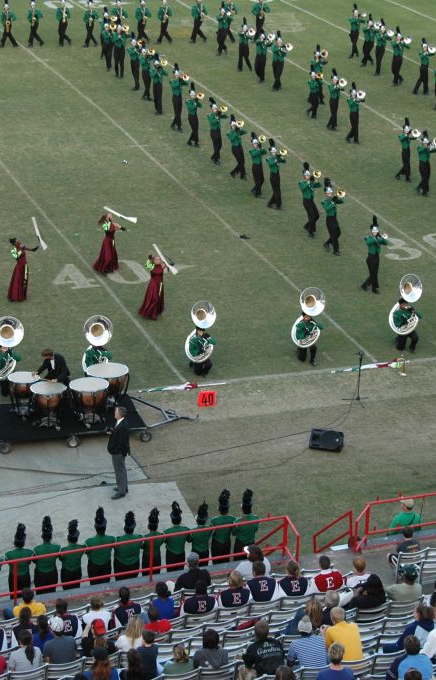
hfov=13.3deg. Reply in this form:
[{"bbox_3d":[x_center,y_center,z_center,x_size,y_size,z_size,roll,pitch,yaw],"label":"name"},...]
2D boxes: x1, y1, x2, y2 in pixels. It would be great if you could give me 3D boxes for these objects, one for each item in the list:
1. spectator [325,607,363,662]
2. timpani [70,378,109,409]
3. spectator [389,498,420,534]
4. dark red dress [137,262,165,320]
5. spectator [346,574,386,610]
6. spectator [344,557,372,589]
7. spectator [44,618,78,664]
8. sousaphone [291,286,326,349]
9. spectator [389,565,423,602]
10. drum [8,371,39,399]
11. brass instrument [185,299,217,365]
[{"bbox_3d":[1.504,3.991,24.024,0.500,1.331,0.850,-6,22,-19],"label":"spectator"},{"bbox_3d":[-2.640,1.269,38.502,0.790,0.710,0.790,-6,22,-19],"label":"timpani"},{"bbox_3d":[3.292,3.569,33.011,0.550,1.740,0.400,-8,23,-24],"label":"spectator"},{"bbox_3d":[-1.578,-1.202,44.987,0.632,1.335,0.587,-16,27,-39],"label":"dark red dress"},{"bbox_3d":[2.013,3.903,27.133,0.750,1.150,0.580,14,24,29],"label":"spectator"},{"bbox_3d":[2.037,3.730,28.583,0.520,1.150,0.720,-7,23,-22],"label":"spectator"},{"bbox_3d":[-2.299,4.343,25.682,0.520,1.360,0.760,-7,23,-22],"label":"spectator"},{"bbox_3d":[2.066,-0.505,43.049,0.780,1.380,0.580,-7,22,-22],"label":"sousaphone"},{"bbox_3d":[2.658,3.784,27.638,0.500,1.290,0.760,-7,23,-22],"label":"spectator"},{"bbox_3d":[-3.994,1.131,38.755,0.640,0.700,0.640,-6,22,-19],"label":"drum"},{"bbox_3d":[-0.434,-0.189,41.886,0.720,1.300,0.620,-9,23,-26],"label":"brass instrument"}]

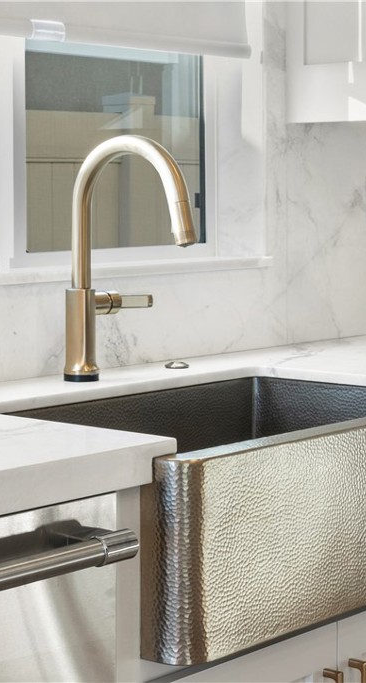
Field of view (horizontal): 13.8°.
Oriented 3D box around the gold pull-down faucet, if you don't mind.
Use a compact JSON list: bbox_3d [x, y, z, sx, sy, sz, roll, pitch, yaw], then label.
[{"bbox_3d":[-0.051,-0.142,2.618,0.293,0.424,0.191,5,8,42],"label":"gold pull-down faucet"}]

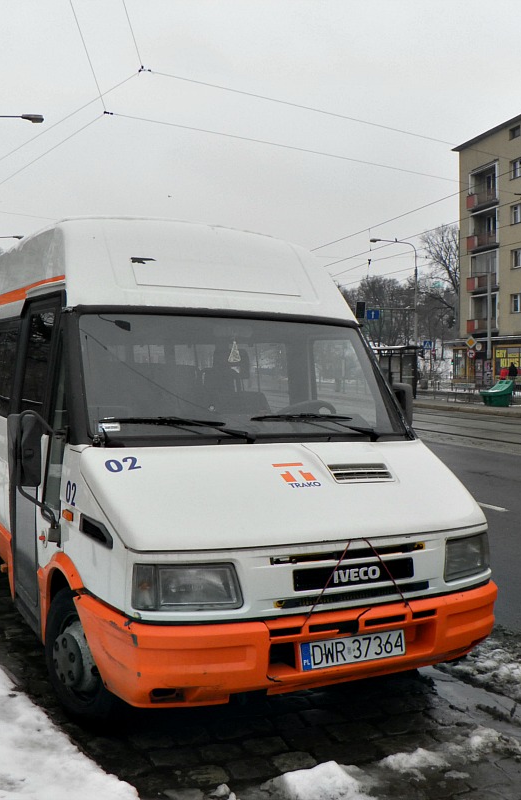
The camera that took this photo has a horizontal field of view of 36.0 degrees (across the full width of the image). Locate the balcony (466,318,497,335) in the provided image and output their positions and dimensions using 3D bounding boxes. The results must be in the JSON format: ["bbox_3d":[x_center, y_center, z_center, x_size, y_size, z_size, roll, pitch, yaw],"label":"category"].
[{"bbox_3d":[15.214,-4.900,53.568,1.100,0.900,3.983,-1,3,-16],"label":"balcony"}]

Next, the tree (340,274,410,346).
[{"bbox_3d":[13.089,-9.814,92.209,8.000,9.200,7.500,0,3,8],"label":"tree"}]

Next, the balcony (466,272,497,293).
[{"bbox_3d":[15.306,-7.835,53.982,1.150,1.051,3.538,-2,3,-15],"label":"balcony"}]

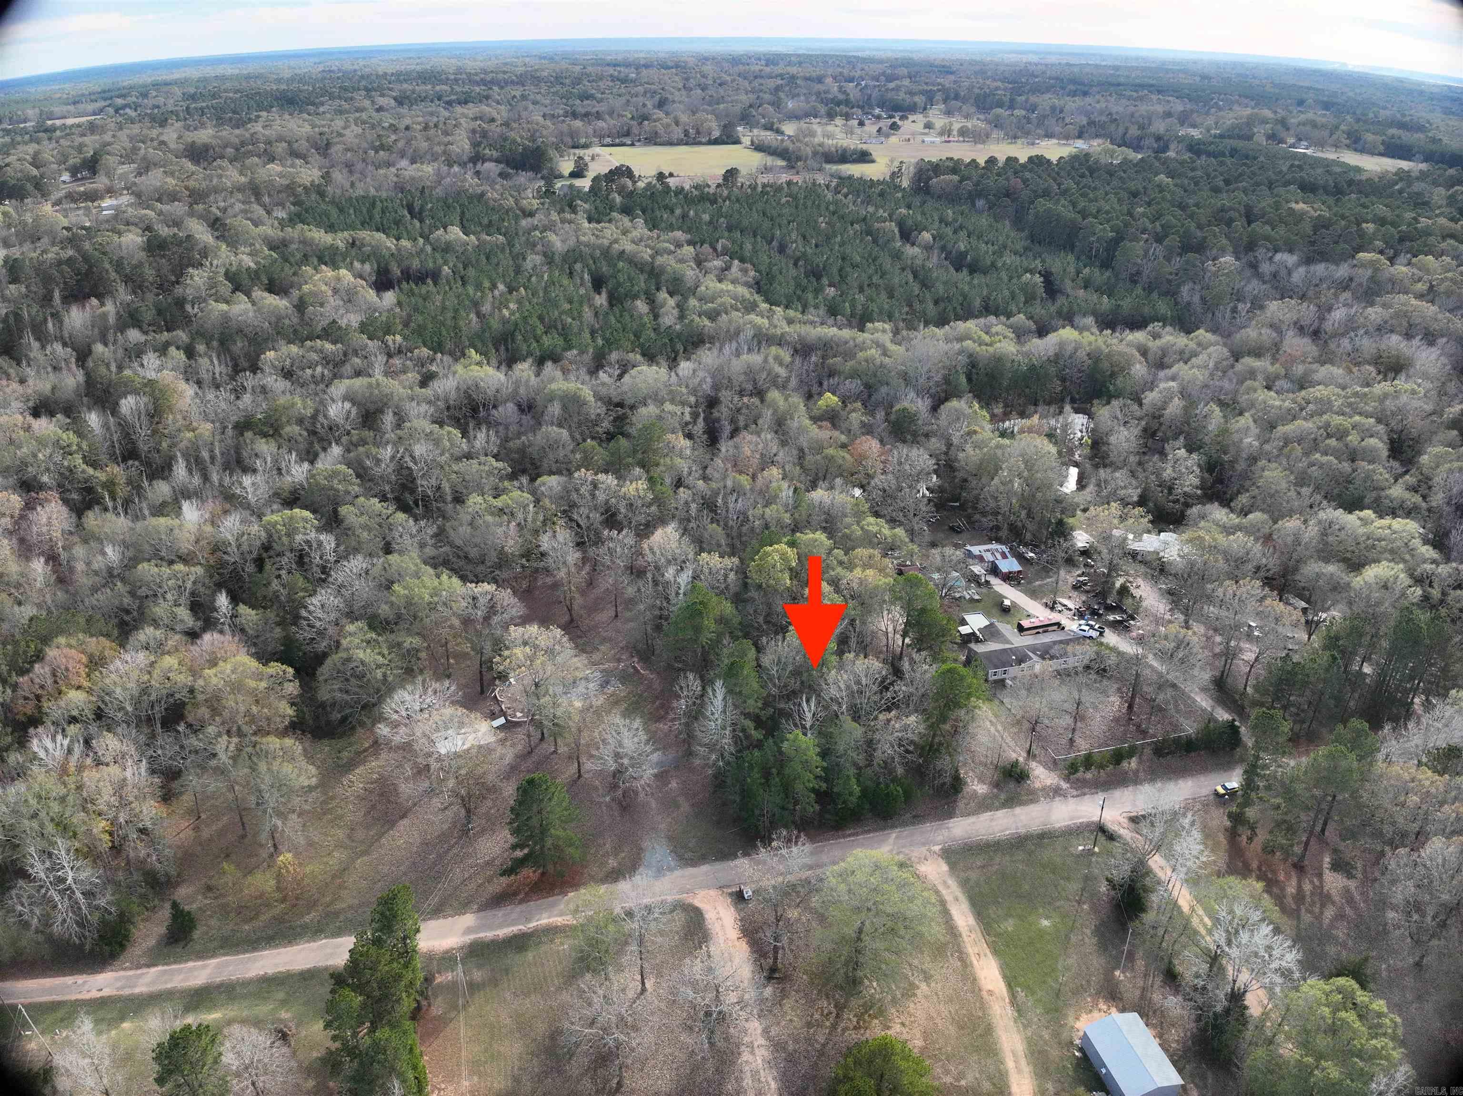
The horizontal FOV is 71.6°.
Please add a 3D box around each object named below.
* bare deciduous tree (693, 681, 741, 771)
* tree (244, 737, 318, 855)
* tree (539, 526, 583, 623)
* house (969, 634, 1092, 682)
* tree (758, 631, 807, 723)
[{"bbox_3d":[-2.325,31.346,175.827,8.200,19.500,8.200,0,27,0],"label":"bare deciduous tree"},{"bbox_3d":[-70.462,39.319,157.579,10.000,22.000,10.000,0,27,0],"label":"tree"},{"bbox_3d":[-36.916,6.357,221.911,9.662,22.500,9.662,0,27,0],"label":"tree"},{"bbox_3d":[61.855,21.874,210.797,23.087,5.000,10.286,-7,28,-13],"label":"house"},{"bbox_3d":[9.126,25.726,186.257,8.918,20.500,8.918,0,27,0],"label":"tree"}]

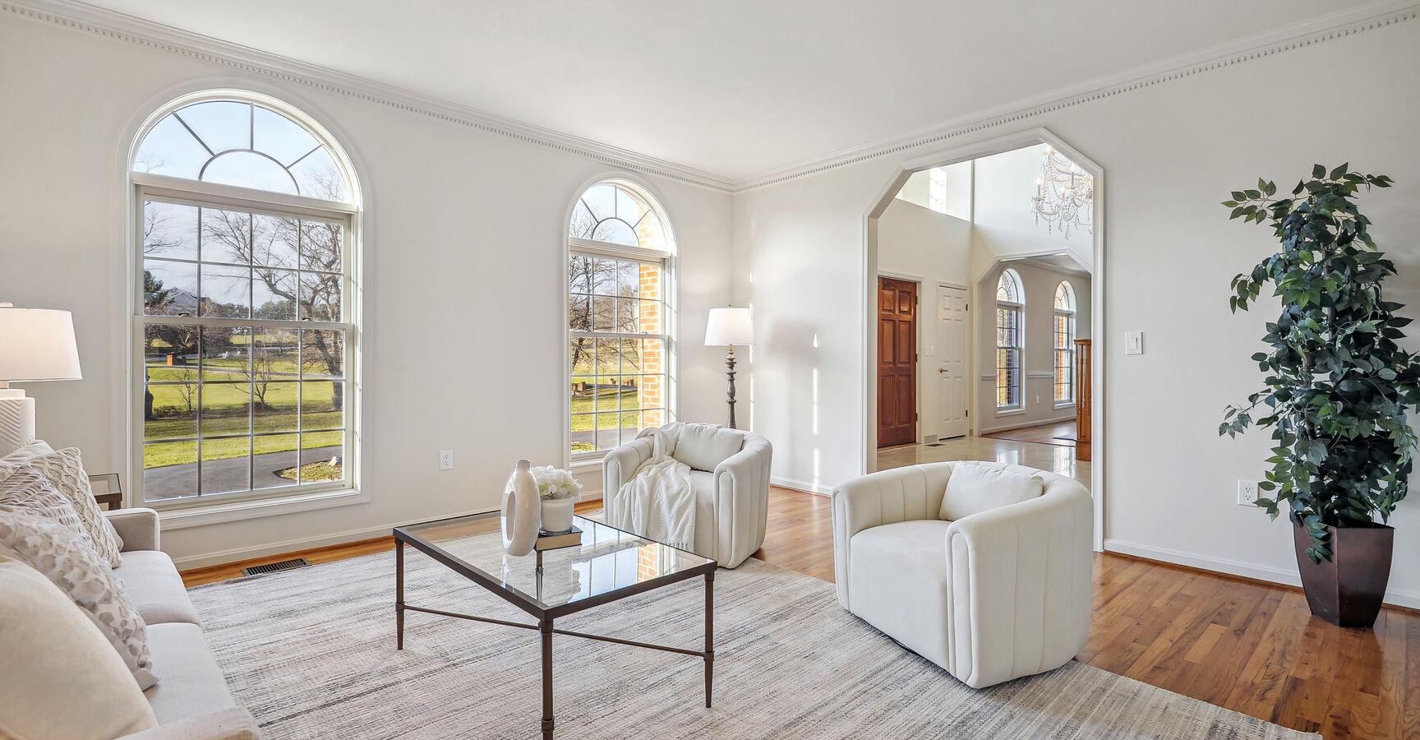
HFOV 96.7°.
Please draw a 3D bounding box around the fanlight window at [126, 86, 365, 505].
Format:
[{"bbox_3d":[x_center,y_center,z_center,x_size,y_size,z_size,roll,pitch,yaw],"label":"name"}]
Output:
[{"bbox_3d":[-2.428,-0.362,3.358,0.980,2.140,0.130,-1,1,-42],"label":"fanlight window"}]

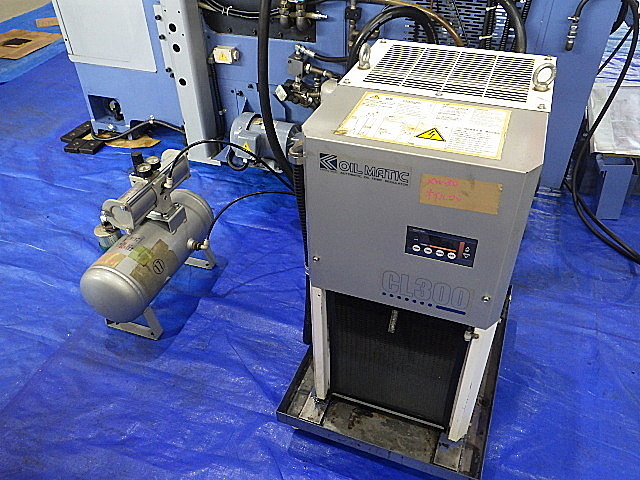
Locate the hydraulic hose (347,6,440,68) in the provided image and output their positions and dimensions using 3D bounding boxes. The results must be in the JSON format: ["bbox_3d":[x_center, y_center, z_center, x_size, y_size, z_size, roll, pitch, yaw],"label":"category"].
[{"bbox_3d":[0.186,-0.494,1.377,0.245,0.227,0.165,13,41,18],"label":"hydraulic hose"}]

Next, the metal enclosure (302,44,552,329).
[{"bbox_3d":[0.221,-0.142,1.021,0.366,0.324,0.472,13,41,18],"label":"metal enclosure"}]

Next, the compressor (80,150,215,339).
[{"bbox_3d":[-0.472,-0.015,1.417,0.267,0.447,0.461,13,41,18],"label":"compressor"}]

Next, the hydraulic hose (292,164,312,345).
[{"bbox_3d":[-0.031,0.048,1.045,0.037,0.487,0.048,13,41,18],"label":"hydraulic hose"}]

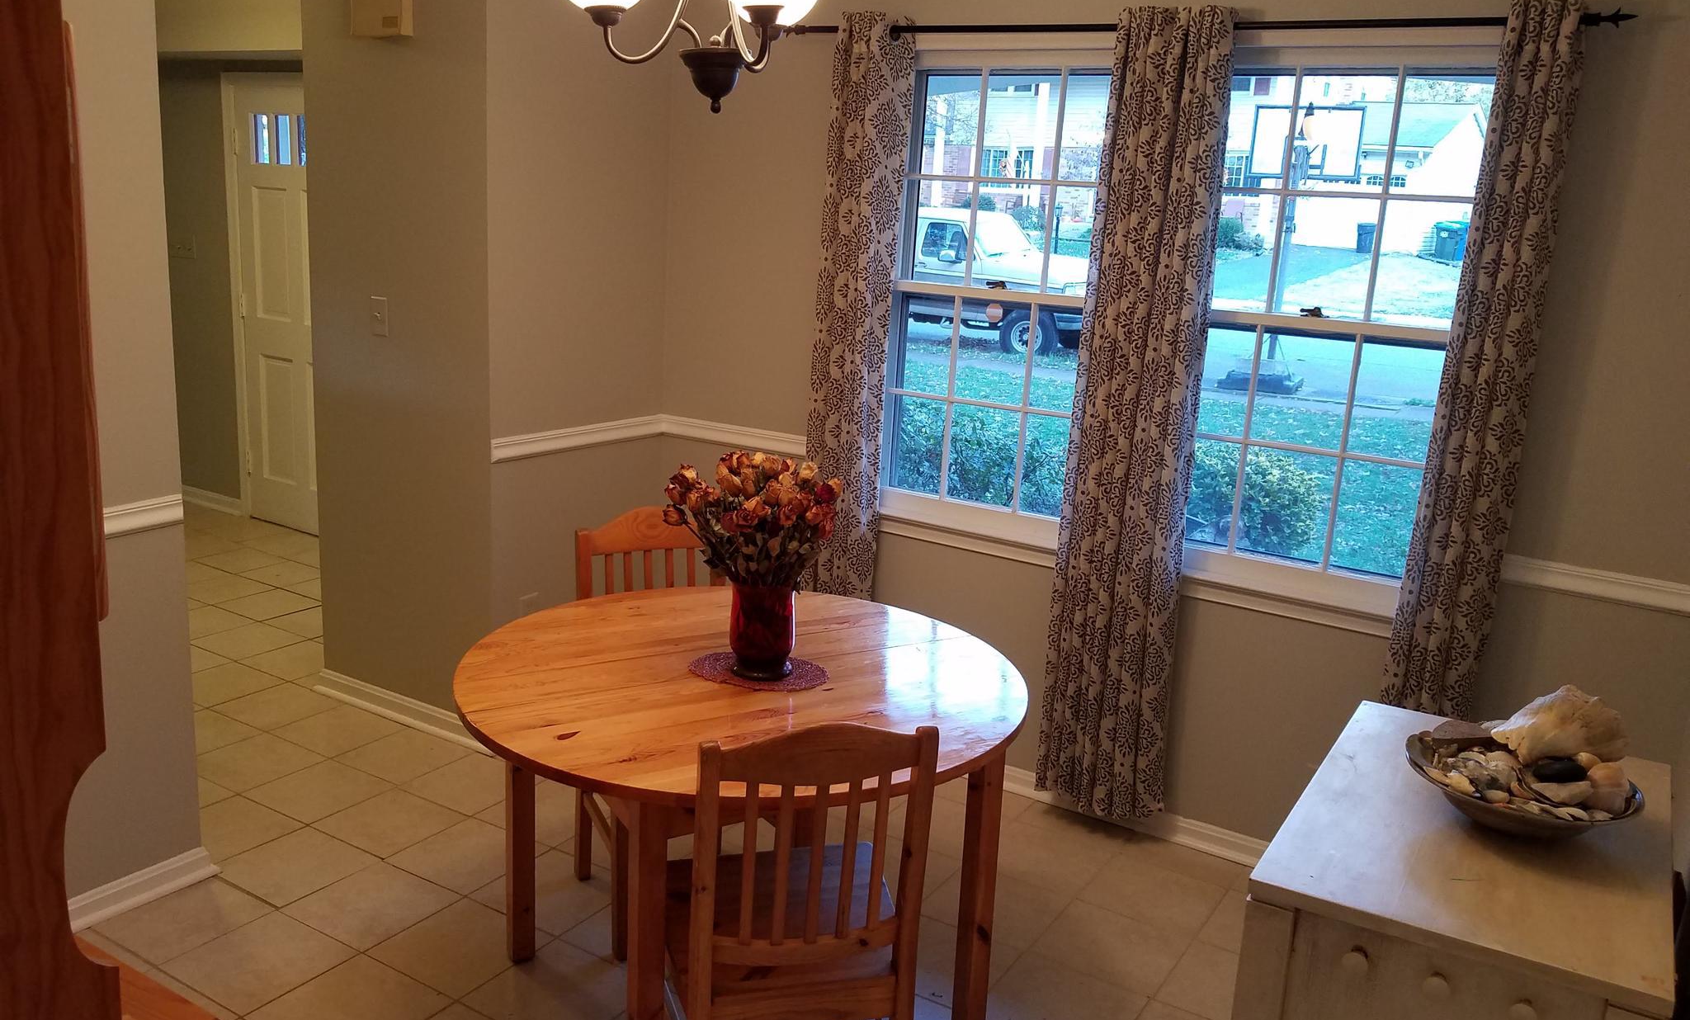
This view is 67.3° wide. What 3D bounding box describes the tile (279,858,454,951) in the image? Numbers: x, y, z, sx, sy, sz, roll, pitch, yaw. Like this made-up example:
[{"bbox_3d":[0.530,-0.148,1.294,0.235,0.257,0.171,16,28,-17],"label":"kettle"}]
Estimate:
[{"bbox_3d":[-1.145,0.961,3.087,0.295,0.010,0.295,12,15,29],"label":"tile"}]

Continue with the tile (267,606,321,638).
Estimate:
[{"bbox_3d":[-2.074,0.445,4.996,0.299,0.010,0.299,12,15,29],"label":"tile"}]

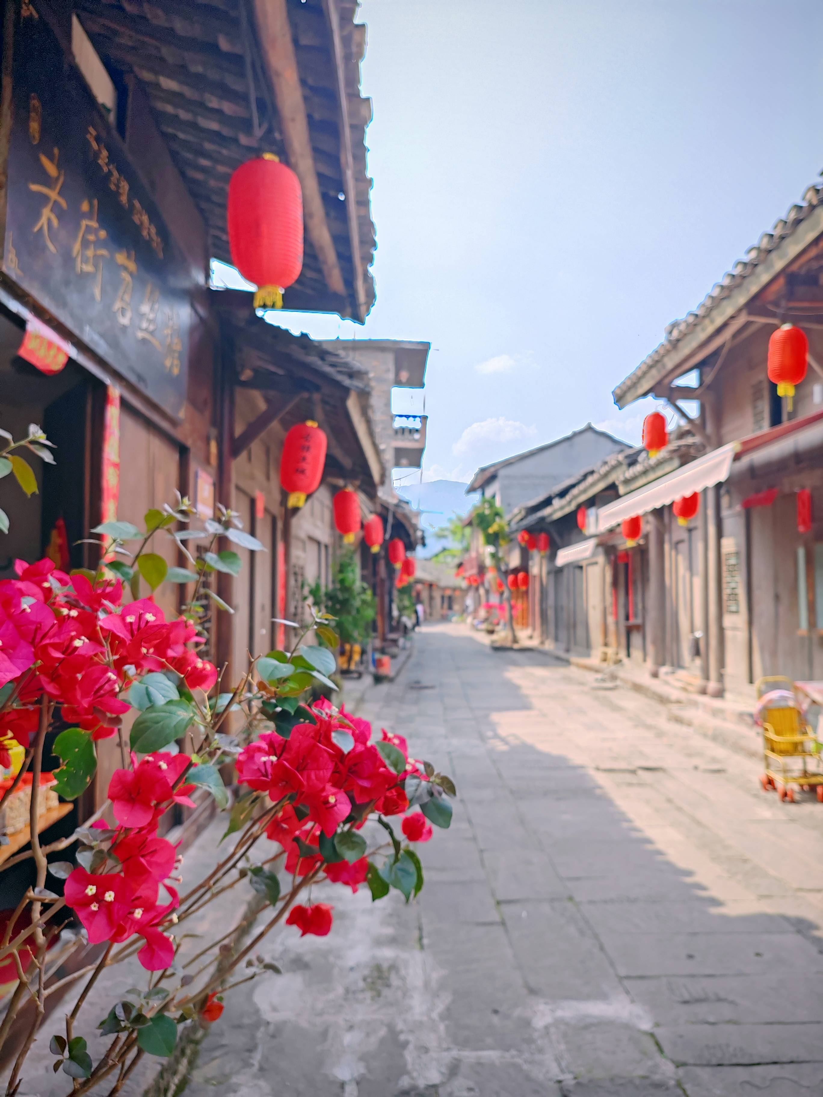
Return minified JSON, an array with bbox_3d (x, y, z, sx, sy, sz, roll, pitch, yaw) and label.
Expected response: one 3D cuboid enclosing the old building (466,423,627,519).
[{"bbox_3d":[5.800,-0.436,32.363,7.000,7.100,7.000,0,-3,1],"label":"old building"}]

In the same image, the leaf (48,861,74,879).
[{"bbox_3d":[-0.302,0.278,0.740,0.025,0.017,0.012,1,-3,-22],"label":"leaf"}]

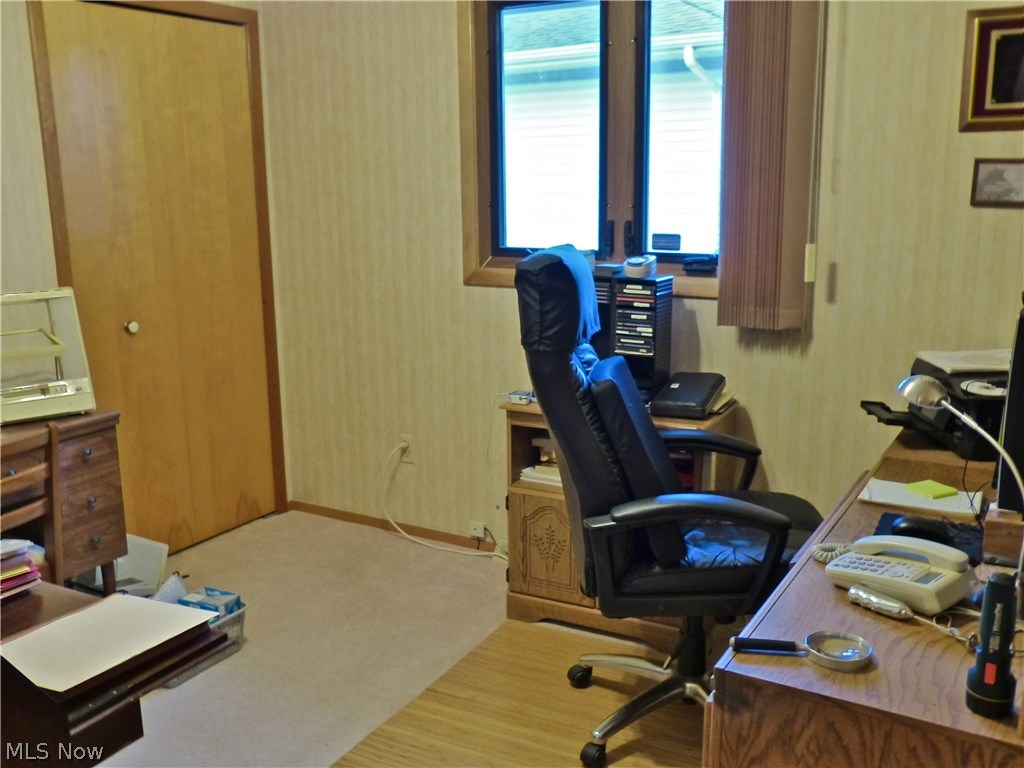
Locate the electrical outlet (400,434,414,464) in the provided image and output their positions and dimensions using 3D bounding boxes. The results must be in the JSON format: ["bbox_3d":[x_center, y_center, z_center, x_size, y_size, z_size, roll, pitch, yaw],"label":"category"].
[{"bbox_3d":[-0.425,0.265,3.824,0.070,0.117,0.012,6,14,30],"label":"electrical outlet"}]

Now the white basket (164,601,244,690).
[{"bbox_3d":[-1.033,0.791,2.943,0.272,0.146,0.325,6,13,29],"label":"white basket"}]

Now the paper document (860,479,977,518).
[{"bbox_3d":[0.851,0.236,1.966,0.222,0.009,0.157,5,13,26],"label":"paper document"}]

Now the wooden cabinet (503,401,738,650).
[{"bbox_3d":[0.359,0.421,3.105,0.650,0.720,0.440,6,14,30],"label":"wooden cabinet"}]

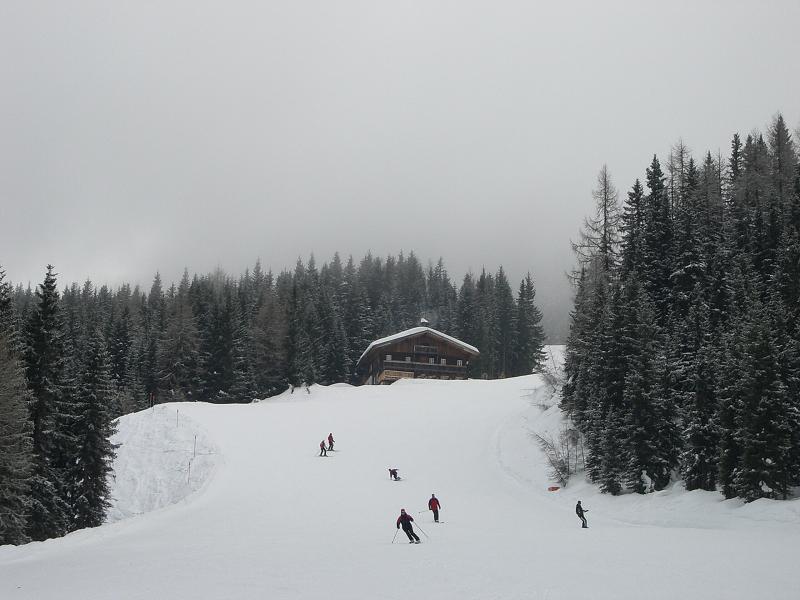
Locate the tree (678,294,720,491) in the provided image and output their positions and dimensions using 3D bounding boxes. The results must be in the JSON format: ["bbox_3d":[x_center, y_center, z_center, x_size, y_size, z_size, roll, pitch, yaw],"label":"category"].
[{"bbox_3d":[20.976,6.399,129.756,3.087,14.027,3.087,1,-15,0],"label":"tree"}]

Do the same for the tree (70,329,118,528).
[{"bbox_3d":[-17.698,7.390,107.477,2.866,11.797,2.866,1,-15,0],"label":"tree"}]

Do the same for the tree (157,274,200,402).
[{"bbox_3d":[-27.497,4.842,230.080,5.466,16.619,5.466,1,-15,0],"label":"tree"}]

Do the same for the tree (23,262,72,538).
[{"bbox_3d":[-19.789,5.617,103.979,2.904,15.807,2.904,1,-15,0],"label":"tree"}]

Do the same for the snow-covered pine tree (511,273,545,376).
[{"bbox_3d":[17.495,3.380,253.858,4.662,14.840,4.662,1,-15,0],"label":"snow-covered pine tree"}]

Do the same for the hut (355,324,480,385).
[{"bbox_3d":[2.375,9.235,254.734,14.789,8.323,12.000,4,-15,-11],"label":"hut"}]

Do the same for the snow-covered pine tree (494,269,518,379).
[{"bbox_3d":[14.832,3.172,260.049,3.553,16.365,3.553,1,-15,0],"label":"snow-covered pine tree"}]

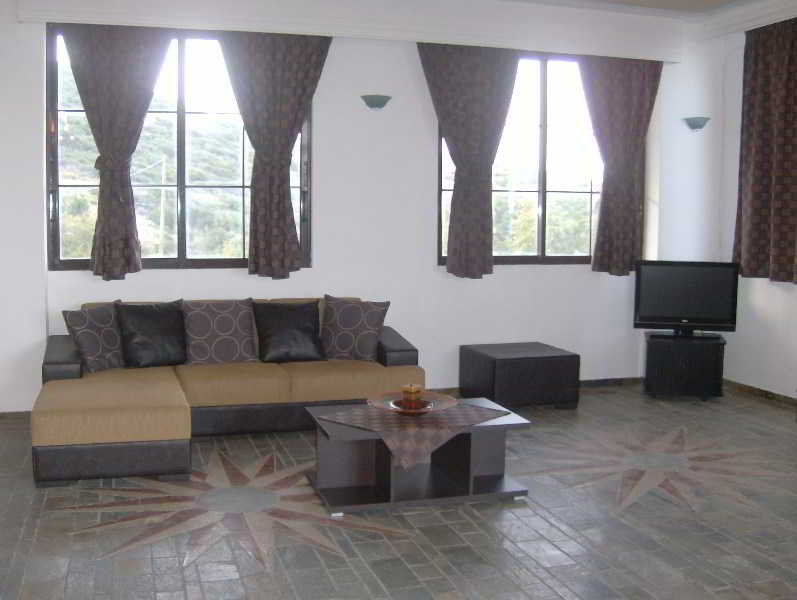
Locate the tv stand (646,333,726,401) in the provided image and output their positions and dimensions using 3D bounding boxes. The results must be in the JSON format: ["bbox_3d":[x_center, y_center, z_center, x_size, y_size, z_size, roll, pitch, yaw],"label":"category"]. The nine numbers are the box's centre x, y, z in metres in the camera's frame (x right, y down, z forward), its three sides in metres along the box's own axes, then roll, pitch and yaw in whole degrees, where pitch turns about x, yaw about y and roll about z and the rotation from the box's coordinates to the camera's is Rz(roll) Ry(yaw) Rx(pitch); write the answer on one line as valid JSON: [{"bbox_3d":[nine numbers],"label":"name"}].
[{"bbox_3d":[2.446,0.569,7.126,0.627,0.475,0.475,2,5,17],"label":"tv stand"}]

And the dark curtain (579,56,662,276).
[{"bbox_3d":[1.903,-1.132,7.169,0.833,1.866,0.138,-1,6,-17],"label":"dark curtain"}]

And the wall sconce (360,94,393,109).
[{"bbox_3d":[-0.173,-1.559,6.519,0.252,0.095,0.122,-1,6,-17],"label":"wall sconce"}]

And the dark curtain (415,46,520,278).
[{"bbox_3d":[0.575,-1.130,6.886,0.855,1.891,0.133,-1,5,-15],"label":"dark curtain"}]

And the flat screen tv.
[{"bbox_3d":[2.455,-0.017,7.076,0.846,0.627,0.209,2,5,17],"label":"flat screen tv"}]

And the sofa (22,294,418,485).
[{"bbox_3d":[-0.995,0.501,5.519,2.431,0.896,1.729,-1,6,-15],"label":"sofa"}]

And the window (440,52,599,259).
[{"bbox_3d":[1.234,-1.196,7.155,1.862,1.796,0.114,-1,5,-15],"label":"window"}]

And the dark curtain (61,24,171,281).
[{"bbox_3d":[-2.087,-1.069,6.177,0.760,1.862,0.133,-1,5,-15],"label":"dark curtain"}]

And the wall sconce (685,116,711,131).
[{"bbox_3d":[2.677,-1.580,7.432,0.251,0.095,0.122,-1,6,-17],"label":"wall sconce"}]

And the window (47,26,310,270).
[{"bbox_3d":[-1.599,-1.114,6.234,1.917,1.760,0.107,-1,6,-17],"label":"window"}]

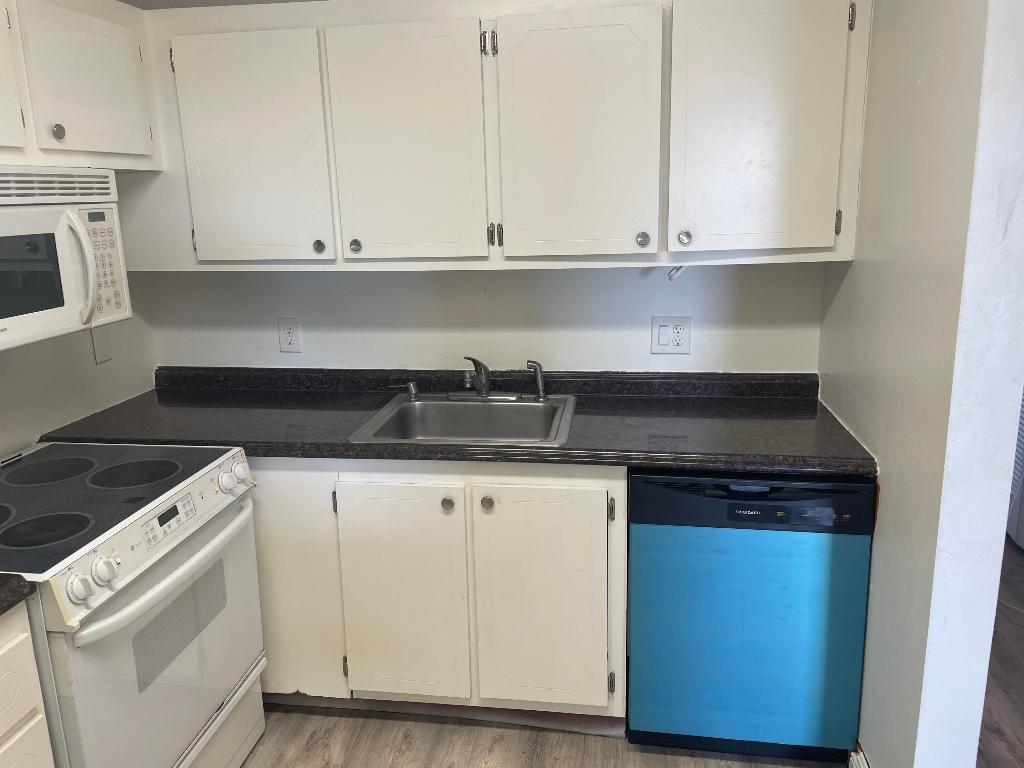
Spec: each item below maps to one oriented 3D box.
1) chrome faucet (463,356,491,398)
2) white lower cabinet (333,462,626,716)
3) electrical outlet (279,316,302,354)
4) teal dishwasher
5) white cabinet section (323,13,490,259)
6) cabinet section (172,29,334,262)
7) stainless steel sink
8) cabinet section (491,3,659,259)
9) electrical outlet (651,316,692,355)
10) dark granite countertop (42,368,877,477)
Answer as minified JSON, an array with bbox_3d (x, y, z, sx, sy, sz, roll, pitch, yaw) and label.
[{"bbox_3d":[-0.112,-0.009,2.552,0.065,0.143,0.155,4,14,23],"label":"chrome faucet"},{"bbox_3d":[-0.048,0.519,2.461,0.826,0.762,0.620,1,13,9],"label":"white lower cabinet"},{"bbox_3d":[-0.790,-0.173,2.740,0.073,0.119,0.010,1,13,9],"label":"electrical outlet"},{"bbox_3d":[0.663,0.583,2.353,0.607,0.853,0.597,1,13,9],"label":"teal dishwasher"},{"bbox_3d":[-0.284,-0.741,2.406,0.465,0.667,0.288,1,14,8],"label":"white cabinet section"},{"bbox_3d":[-0.761,-0.746,2.477,0.469,0.667,0.288,1,14,8],"label":"cabinet section"},{"bbox_3d":[-0.116,0.181,2.397,0.616,0.170,0.556,1,13,9],"label":"stainless steel sink"},{"bbox_3d":[0.213,-0.736,2.333,0.464,0.667,0.288,1,14,8],"label":"cabinet section"},{"bbox_3d":[0.527,-0.158,2.542,0.121,0.118,0.010,1,13,9],"label":"electrical outlet"},{"bbox_3d":[-0.199,0.083,2.393,2.331,0.125,0.618,1,13,9],"label":"dark granite countertop"}]

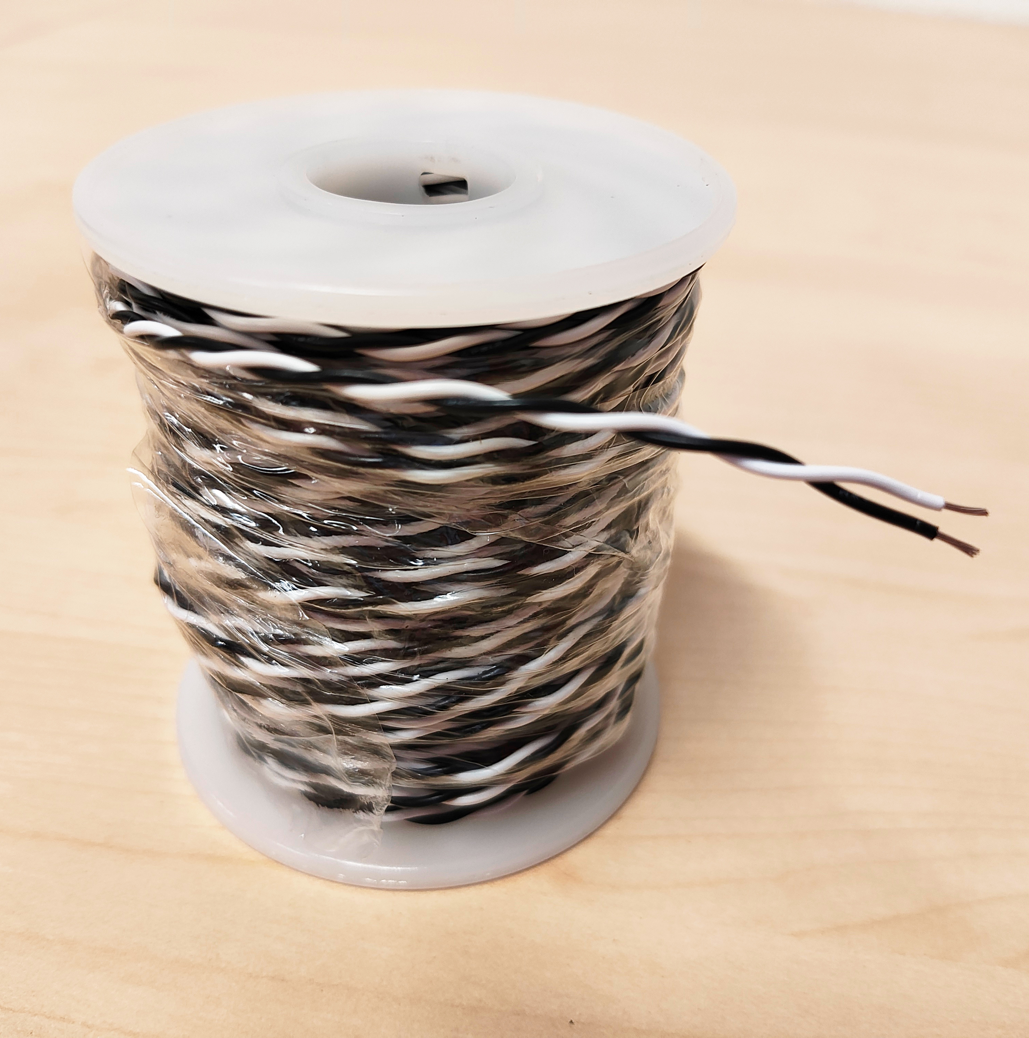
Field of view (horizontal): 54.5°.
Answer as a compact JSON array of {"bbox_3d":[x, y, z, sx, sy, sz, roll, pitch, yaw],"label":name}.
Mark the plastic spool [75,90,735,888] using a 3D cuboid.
[{"bbox_3d":[-0.012,-0.006,0.131,0.070,0.079,0.070,2,35,-1],"label":"plastic spool"}]

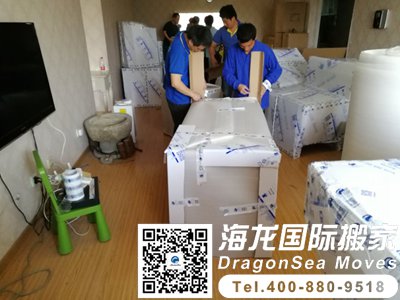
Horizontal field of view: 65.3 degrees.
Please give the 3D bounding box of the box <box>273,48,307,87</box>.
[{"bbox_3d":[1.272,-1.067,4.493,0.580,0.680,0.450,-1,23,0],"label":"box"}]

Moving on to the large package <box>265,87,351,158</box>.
[{"bbox_3d":[1.305,-0.362,3.929,0.640,0.630,0.760,-8,24,-16],"label":"large package"}]

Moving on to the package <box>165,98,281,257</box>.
[{"bbox_3d":[0.202,0.094,2.678,0.671,0.745,1.522,0,21,5],"label":"package"}]

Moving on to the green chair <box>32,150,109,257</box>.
[{"bbox_3d":[-0.914,0.349,2.256,0.360,0.670,0.390,-14,26,-29],"label":"green chair"}]

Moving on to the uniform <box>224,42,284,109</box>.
[{"bbox_3d":[0.537,-0.761,3.175,0.580,0.680,0.400,3,23,9],"label":"uniform"}]

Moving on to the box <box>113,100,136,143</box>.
[{"bbox_3d":[-1.013,-0.399,4.227,0.250,0.530,0.270,-5,23,-10],"label":"box"}]

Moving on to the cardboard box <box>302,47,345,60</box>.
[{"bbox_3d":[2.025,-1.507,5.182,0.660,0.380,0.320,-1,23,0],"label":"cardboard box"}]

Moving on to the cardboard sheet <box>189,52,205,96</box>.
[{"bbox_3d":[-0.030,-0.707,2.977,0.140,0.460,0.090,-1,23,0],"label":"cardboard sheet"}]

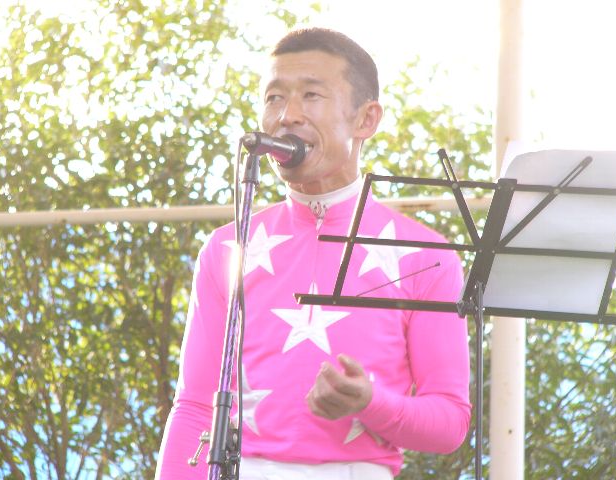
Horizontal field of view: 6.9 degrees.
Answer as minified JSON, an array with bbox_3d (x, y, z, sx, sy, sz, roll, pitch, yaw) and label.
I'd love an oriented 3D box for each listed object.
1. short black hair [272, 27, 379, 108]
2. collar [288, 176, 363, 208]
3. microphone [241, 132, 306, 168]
[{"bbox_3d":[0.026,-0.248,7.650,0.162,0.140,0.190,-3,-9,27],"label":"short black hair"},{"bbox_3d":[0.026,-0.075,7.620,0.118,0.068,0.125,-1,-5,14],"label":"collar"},{"bbox_3d":[-0.049,-0.134,7.500,0.052,0.052,0.165,-2,-8,26],"label":"microphone"}]

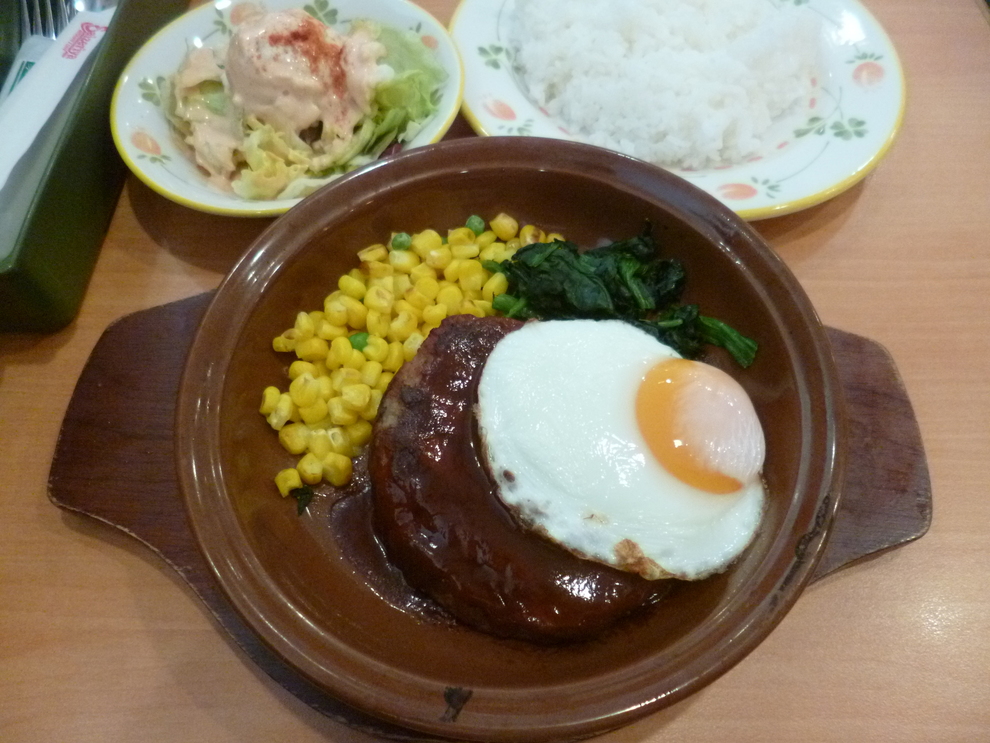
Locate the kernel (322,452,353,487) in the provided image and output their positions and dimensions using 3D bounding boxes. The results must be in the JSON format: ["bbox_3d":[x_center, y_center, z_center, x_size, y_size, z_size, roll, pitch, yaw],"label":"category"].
[{"bbox_3d":[-0.053,0.033,0.232,0.009,0.008,0.011,-18,64,-9],"label":"kernel"}]

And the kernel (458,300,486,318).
[{"bbox_3d":[-0.009,-0.024,0.275,0.012,0.007,0.008,31,66,16],"label":"kernel"}]

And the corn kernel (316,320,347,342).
[{"bbox_3d":[-0.060,-0.015,0.255,0.010,0.007,0.007,15,65,6],"label":"corn kernel"}]

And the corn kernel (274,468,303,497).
[{"bbox_3d":[-0.066,0.036,0.221,0.008,0.007,0.009,-19,66,-11],"label":"corn kernel"}]

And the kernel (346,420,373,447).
[{"bbox_3d":[-0.047,0.022,0.239,0.009,0.007,0.008,-25,67,-13],"label":"kernel"}]

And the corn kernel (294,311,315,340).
[{"bbox_3d":[-0.067,-0.017,0.243,0.007,0.008,0.010,-13,64,-8],"label":"corn kernel"}]

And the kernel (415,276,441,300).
[{"bbox_3d":[-0.025,-0.031,0.256,0.009,0.008,0.009,-10,63,-5],"label":"kernel"}]

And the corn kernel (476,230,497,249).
[{"bbox_3d":[-0.003,-0.051,0.265,0.009,0.007,0.006,-35,69,-18],"label":"corn kernel"}]

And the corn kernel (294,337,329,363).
[{"bbox_3d":[-0.071,-0.009,0.266,0.013,0.008,0.009,0,61,0],"label":"corn kernel"}]

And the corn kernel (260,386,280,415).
[{"bbox_3d":[-0.080,0.010,0.245,0.006,0.007,0.009,8,64,3],"label":"corn kernel"}]

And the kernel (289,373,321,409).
[{"bbox_3d":[-0.066,0.007,0.238,0.009,0.007,0.012,-14,63,-7],"label":"kernel"}]

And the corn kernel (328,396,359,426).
[{"bbox_3d":[-0.051,0.013,0.229,0.010,0.008,0.009,37,68,15],"label":"corn kernel"}]

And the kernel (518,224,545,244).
[{"bbox_3d":[0.014,-0.053,0.269,0.010,0.007,0.010,11,63,6],"label":"kernel"}]

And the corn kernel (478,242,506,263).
[{"bbox_3d":[-0.001,-0.045,0.261,0.011,0.007,0.008,-22,66,-13],"label":"corn kernel"}]

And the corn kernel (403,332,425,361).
[{"bbox_3d":[-0.030,-0.009,0.251,0.007,0.007,0.010,14,65,6],"label":"corn kernel"}]

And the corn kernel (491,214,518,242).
[{"bbox_3d":[0.004,-0.055,0.261,0.011,0.008,0.010,38,68,16],"label":"corn kernel"}]

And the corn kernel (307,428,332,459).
[{"bbox_3d":[-0.060,0.025,0.235,0.008,0.007,0.011,-14,63,-7],"label":"corn kernel"}]

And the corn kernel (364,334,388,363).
[{"bbox_3d":[-0.044,-0.008,0.250,0.010,0.007,0.008,44,77,6],"label":"corn kernel"}]

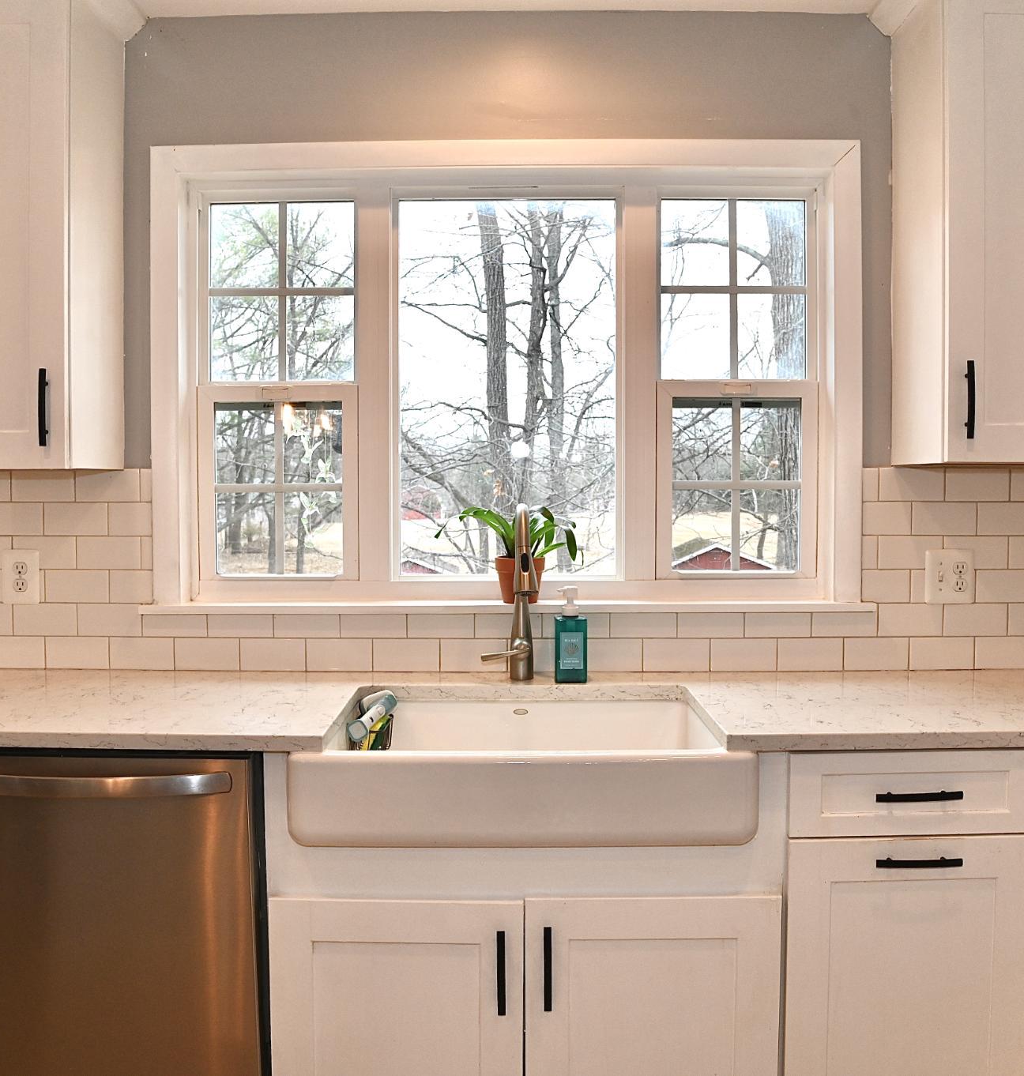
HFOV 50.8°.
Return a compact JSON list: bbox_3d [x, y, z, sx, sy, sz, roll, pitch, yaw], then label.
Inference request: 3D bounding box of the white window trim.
[{"bbox_3d":[-0.015,-0.361,2.434,1.597,1.048,0.050,0,2,1],"label":"white window trim"}]

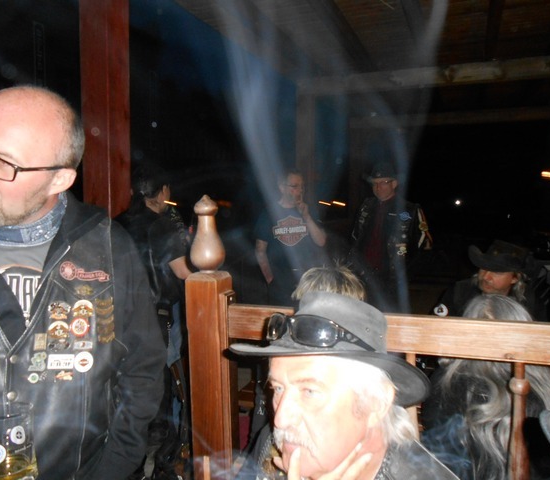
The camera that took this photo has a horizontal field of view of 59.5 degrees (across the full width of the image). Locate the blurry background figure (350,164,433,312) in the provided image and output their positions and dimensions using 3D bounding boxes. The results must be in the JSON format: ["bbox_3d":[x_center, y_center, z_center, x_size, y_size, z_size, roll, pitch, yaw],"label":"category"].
[{"bbox_3d":[0.810,0.350,3.380,0.580,1.800,0.380,1,5,30],"label":"blurry background figure"}]

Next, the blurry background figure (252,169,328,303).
[{"bbox_3d":[0.129,0.360,3.560,0.550,1.760,0.360,-1,4,-5],"label":"blurry background figure"}]

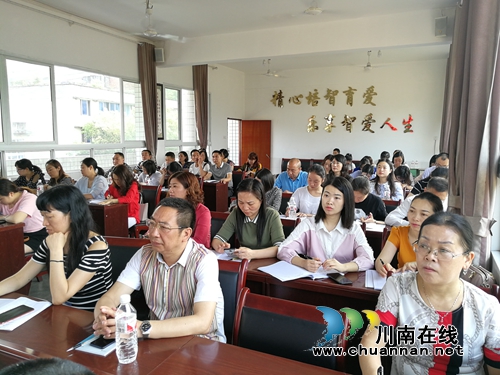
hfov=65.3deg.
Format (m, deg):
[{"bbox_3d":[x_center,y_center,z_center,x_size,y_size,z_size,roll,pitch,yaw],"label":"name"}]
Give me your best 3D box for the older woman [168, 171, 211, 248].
[{"bbox_3d":[-0.546,0.519,2.849,0.520,1.240,0.740,4,9,25],"label":"older woman"}]

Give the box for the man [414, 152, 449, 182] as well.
[{"bbox_3d":[2.442,0.199,5.169,0.550,1.260,0.760,4,9,25],"label":"man"}]

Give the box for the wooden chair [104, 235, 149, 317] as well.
[{"bbox_3d":[-0.755,0.786,2.117,0.450,0.910,0.540,3,8,17],"label":"wooden chair"}]

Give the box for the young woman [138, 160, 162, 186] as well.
[{"bbox_3d":[-1.417,0.174,5.575,0.500,1.140,0.720,6,9,34],"label":"young woman"}]

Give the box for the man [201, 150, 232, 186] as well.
[{"bbox_3d":[-0.560,-0.004,6.768,0.500,1.260,0.700,3,8,23],"label":"man"}]

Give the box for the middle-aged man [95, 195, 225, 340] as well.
[{"bbox_3d":[-0.362,0.692,1.604,0.580,1.240,0.740,4,9,25],"label":"middle-aged man"}]

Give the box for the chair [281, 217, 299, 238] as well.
[{"bbox_3d":[0.054,0.690,2.845,0.520,0.890,0.570,3,8,23],"label":"chair"}]

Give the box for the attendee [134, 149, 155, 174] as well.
[{"bbox_3d":[-1.895,-0.062,7.066,0.500,1.200,0.720,4,9,27],"label":"attendee"}]

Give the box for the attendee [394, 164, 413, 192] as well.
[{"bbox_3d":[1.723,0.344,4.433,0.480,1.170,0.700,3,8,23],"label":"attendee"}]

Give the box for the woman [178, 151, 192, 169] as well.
[{"bbox_3d":[-1.386,-0.163,8.225,0.450,1.200,0.680,3,8,23],"label":"woman"}]

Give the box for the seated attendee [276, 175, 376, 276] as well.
[{"bbox_3d":[0.482,0.577,2.381,0.570,1.260,0.740,4,9,25],"label":"seated attendee"}]

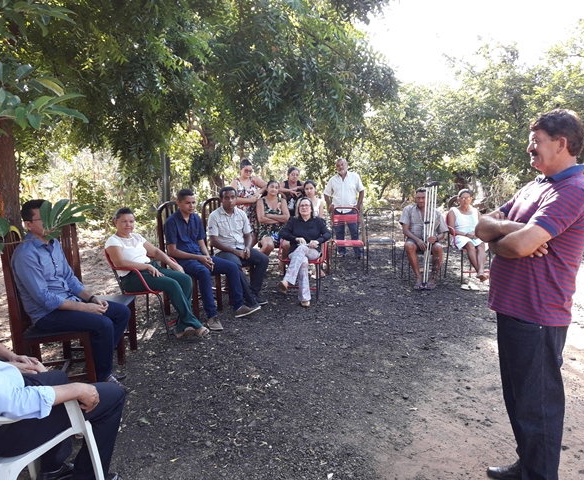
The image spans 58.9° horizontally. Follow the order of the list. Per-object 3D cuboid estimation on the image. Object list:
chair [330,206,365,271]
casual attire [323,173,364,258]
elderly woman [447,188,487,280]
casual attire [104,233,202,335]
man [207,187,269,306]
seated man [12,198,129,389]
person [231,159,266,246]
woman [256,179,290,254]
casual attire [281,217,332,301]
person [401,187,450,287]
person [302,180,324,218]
[{"bbox_3d":[0.839,0.001,7.865,0.450,0.920,0.480,-1,7,-5],"label":"chair"},{"bbox_3d":[0.911,-0.438,9.016,0.660,1.520,0.330,1,7,7],"label":"casual attire"},{"bbox_3d":[2.368,-0.080,7.001,0.480,1.210,0.700,-1,7,-10],"label":"elderly woman"},{"bbox_3d":[-1.250,0.289,4.618,0.820,0.980,0.500,4,8,32],"label":"casual attire"},{"bbox_3d":[-0.570,0.024,5.764,0.520,1.230,0.830,-4,8,-30],"label":"man"},{"bbox_3d":[-1.440,0.362,3.426,0.770,1.270,0.510,1,7,12],"label":"seated man"},{"bbox_3d":[-0.580,-0.273,6.766,0.560,1.580,0.420,-1,7,-11],"label":"person"},{"bbox_3d":[-0.268,-0.184,7.696,0.500,1.330,0.750,-1,7,-6],"label":"woman"},{"bbox_3d":[0.155,0.144,5.729,0.560,1.000,0.750,1,7,6],"label":"casual attire"},{"bbox_3d":[1.610,-0.045,6.421,0.530,1.210,0.700,0,7,3],"label":"person"},{"bbox_3d":[0.300,-0.131,6.884,0.450,1.270,0.720,0,7,-3],"label":"person"}]

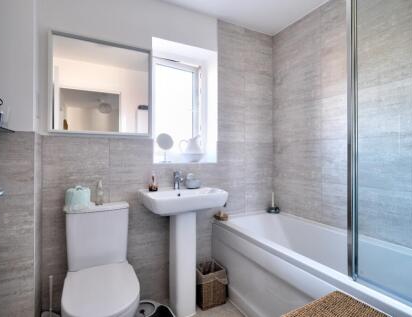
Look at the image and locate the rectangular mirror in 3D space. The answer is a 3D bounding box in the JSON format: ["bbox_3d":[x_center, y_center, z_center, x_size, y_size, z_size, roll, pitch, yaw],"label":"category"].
[{"bbox_3d":[-0.712,-0.487,1.490,0.650,0.648,0.030,0,0,-27],"label":"rectangular mirror"}]

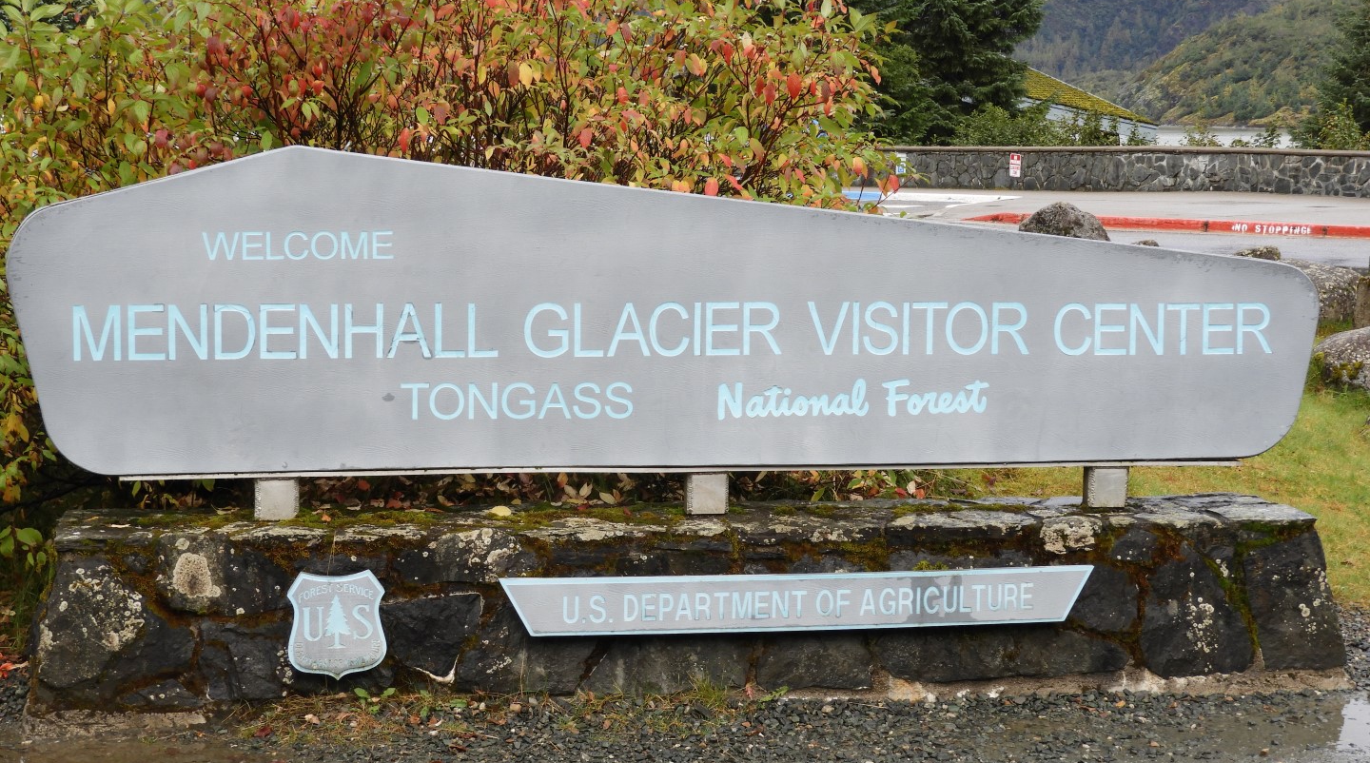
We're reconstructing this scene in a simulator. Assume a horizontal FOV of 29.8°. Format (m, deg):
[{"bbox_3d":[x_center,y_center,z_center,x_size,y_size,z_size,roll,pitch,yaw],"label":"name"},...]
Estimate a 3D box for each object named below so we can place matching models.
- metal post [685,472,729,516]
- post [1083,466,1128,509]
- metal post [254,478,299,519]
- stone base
[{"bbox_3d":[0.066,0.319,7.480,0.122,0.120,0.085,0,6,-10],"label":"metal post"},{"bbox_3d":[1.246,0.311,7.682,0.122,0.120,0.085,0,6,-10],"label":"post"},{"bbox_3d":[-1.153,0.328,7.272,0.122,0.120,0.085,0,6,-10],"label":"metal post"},{"bbox_3d":[0.032,0.620,7.459,3.730,0.488,0.560,0,6,-10],"label":"stone base"}]

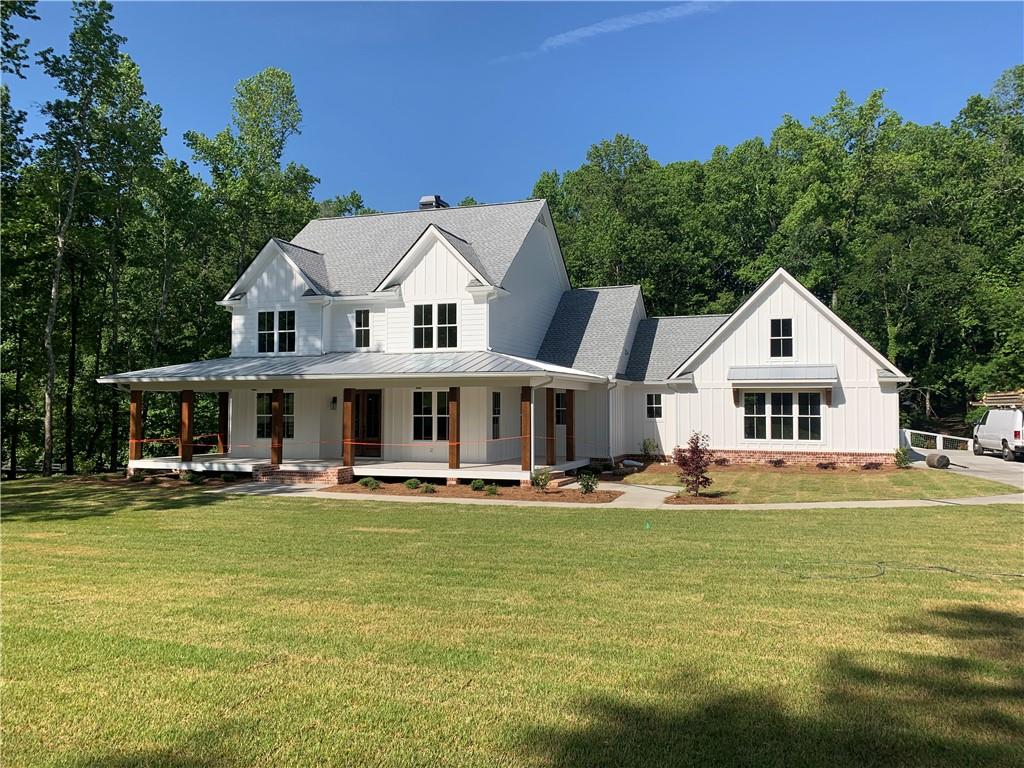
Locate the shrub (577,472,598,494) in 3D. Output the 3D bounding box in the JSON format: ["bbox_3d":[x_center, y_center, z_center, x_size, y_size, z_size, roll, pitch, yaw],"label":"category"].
[{"bbox_3d":[2.134,2.785,21.742,0.608,0.608,0.608,-1,-2,20],"label":"shrub"}]

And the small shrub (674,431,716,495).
[{"bbox_3d":[4.925,2.164,20.892,1.126,1.723,1.126,-1,-2,20],"label":"small shrub"}]

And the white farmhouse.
[{"bbox_3d":[0.926,-2.715,31.482,27.450,12.170,17.800,-1,-2,20],"label":"white farmhouse"}]

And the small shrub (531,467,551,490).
[{"bbox_3d":[0.832,2.765,22.453,0.569,0.686,0.569,0,-2,0],"label":"small shrub"}]

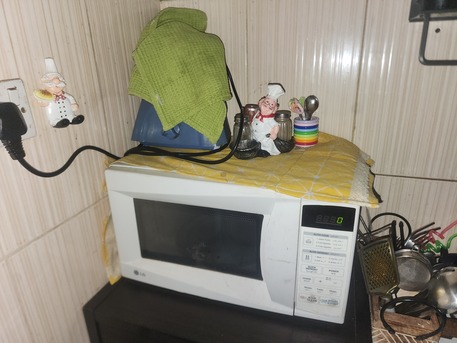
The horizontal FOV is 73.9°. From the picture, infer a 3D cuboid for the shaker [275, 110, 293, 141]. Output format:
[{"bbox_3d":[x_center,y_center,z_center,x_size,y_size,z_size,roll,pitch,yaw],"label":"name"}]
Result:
[{"bbox_3d":[0.113,-0.090,0.630,0.037,0.078,0.037,1,20,7],"label":"shaker"}]

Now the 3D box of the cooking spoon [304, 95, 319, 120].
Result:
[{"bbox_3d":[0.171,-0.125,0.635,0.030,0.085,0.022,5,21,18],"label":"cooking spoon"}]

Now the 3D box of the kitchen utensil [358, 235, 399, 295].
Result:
[{"bbox_3d":[0.296,0.186,0.600,0.062,0.112,0.022,-18,-4,10],"label":"kitchen utensil"}]

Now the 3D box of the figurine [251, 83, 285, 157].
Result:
[{"bbox_3d":[0.082,-0.108,0.610,0.066,0.137,0.056,1,20,6],"label":"figurine"}]

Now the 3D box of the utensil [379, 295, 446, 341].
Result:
[{"bbox_3d":[0.298,0.237,0.490,0.100,0.022,0.095,5,21,18],"label":"utensil"}]

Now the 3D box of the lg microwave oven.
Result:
[{"bbox_3d":[0.031,0.084,0.699,0.455,0.258,0.315,5,21,17],"label":"lg microwave oven"}]

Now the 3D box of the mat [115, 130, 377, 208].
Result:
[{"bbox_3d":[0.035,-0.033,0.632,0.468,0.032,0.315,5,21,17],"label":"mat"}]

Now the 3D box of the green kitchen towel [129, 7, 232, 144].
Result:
[{"bbox_3d":[-0.083,-0.197,0.647,0.215,0.242,0.140,3,21,13],"label":"green kitchen towel"}]

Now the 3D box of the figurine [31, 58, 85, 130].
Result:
[{"bbox_3d":[-0.264,-0.123,0.479,0.035,0.103,0.079,8,22,23],"label":"figurine"}]

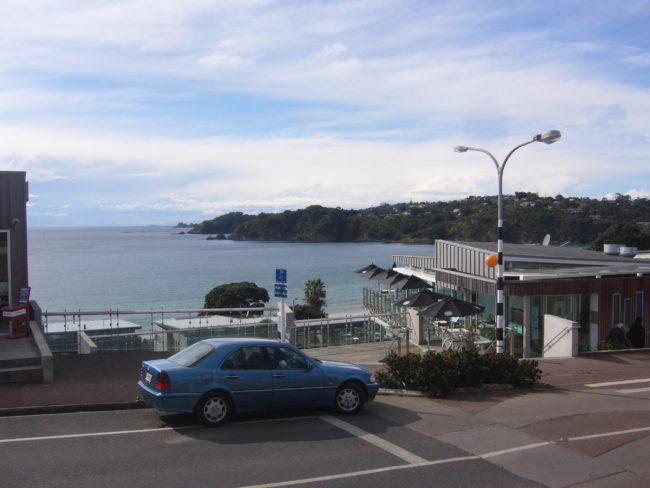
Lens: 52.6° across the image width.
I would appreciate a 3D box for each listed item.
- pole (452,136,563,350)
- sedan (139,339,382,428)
[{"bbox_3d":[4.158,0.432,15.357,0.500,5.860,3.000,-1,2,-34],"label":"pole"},{"bbox_3d":[-1.169,2.505,12.591,4.500,1.420,1.750,3,-2,-29],"label":"sedan"}]

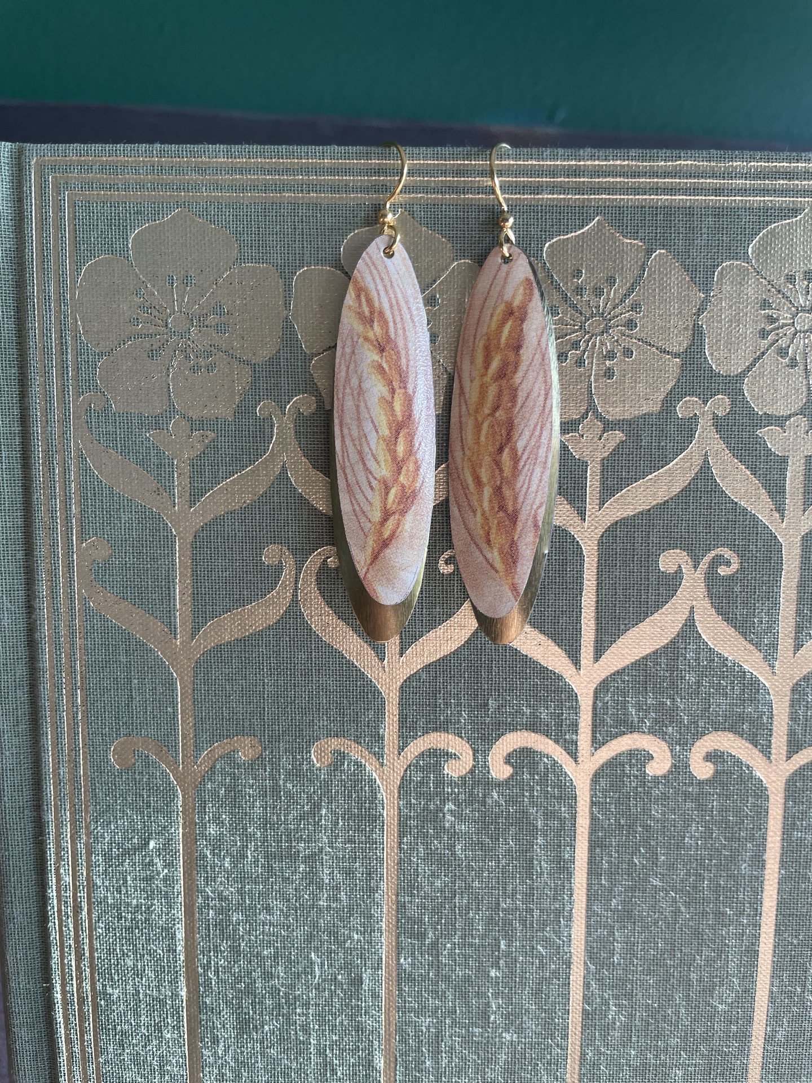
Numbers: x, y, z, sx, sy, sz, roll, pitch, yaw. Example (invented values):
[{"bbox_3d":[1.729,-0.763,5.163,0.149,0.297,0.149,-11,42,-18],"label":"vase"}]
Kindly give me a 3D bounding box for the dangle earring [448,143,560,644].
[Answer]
[{"bbox_3d":[0.017,-0.023,0.139,0.019,0.083,0.009,2,8,8],"label":"dangle earring"}]

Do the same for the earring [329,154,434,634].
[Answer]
[{"bbox_3d":[-0.004,-0.024,0.139,0.018,0.083,0.009,-1,8,-8],"label":"earring"}]

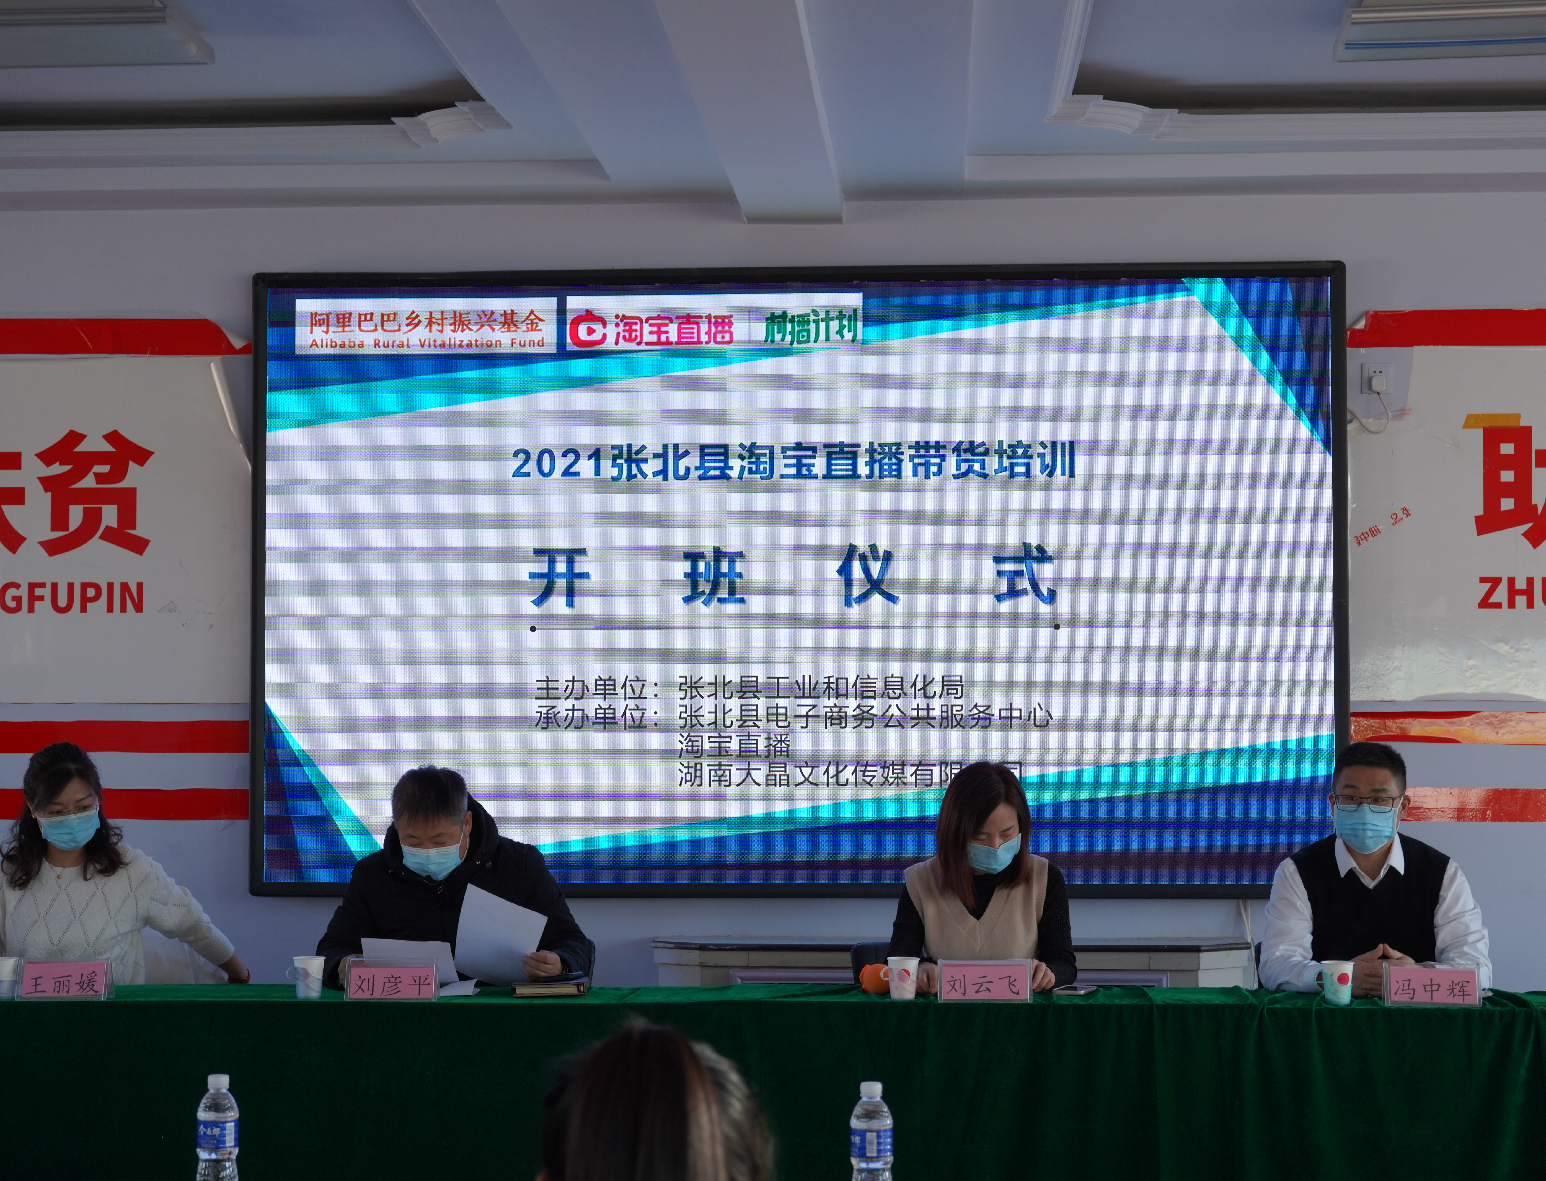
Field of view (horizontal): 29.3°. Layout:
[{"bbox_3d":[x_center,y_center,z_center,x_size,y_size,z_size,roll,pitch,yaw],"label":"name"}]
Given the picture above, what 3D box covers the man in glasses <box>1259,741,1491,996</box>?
[{"bbox_3d":[1.386,1.007,6.773,0.520,1.315,0.750,0,-2,6],"label":"man in glasses"}]

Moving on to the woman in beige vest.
[{"bbox_3d":[0.482,1.032,6.810,0.436,1.272,0.720,0,-2,3],"label":"woman in beige vest"}]

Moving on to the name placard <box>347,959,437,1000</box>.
[{"bbox_3d":[-0.828,0.848,6.447,0.202,0.090,0.070,0,-2,3],"label":"name placard"}]

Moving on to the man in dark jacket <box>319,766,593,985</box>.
[{"bbox_3d":[-0.751,1.042,6.896,0.620,1.263,0.750,0,-2,5],"label":"man in dark jacket"}]

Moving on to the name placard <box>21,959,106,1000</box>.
[{"bbox_3d":[-1.555,0.854,6.494,0.201,0.090,0.070,0,-2,3],"label":"name placard"}]

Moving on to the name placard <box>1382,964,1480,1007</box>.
[{"bbox_3d":[1.420,0.847,6.364,0.199,0.090,0.070,0,-2,3],"label":"name placard"}]

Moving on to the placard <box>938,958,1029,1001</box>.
[{"bbox_3d":[0.458,0.841,6.375,0.202,0.090,0.070,0,-2,3],"label":"placard"}]

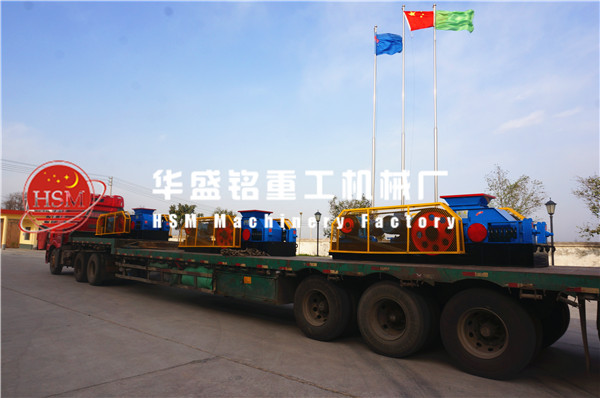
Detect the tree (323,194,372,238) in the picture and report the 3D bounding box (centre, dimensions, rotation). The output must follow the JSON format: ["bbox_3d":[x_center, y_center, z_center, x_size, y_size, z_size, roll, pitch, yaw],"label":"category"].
[{"bbox_3d":[2.768,1.957,22.221,3.000,4.454,3.000,-4,-9,42],"label":"tree"}]

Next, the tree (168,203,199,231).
[{"bbox_3d":[-8.653,2.524,29.148,2.300,4.495,2.300,4,-7,-16],"label":"tree"}]

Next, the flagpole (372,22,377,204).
[{"bbox_3d":[3.411,-2.290,18.230,0.150,12.000,0.150,-4,-9,42],"label":"flagpole"}]

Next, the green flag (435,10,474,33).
[{"bbox_3d":[6.568,-7.546,16.980,1.550,0.900,0.250,0,-7,16],"label":"green flag"}]

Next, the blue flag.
[{"bbox_3d":[4.082,-7.106,18.369,1.350,1.000,0.300,0,-7,12],"label":"blue flag"}]

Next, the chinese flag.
[{"bbox_3d":[5.282,-7.868,17.654,1.400,1.000,0.300,0,-7,17],"label":"chinese flag"}]

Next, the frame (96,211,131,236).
[{"bbox_3d":[-6.476,0.860,13.847,2.400,0.770,0.240,-5,-10,44],"label":"frame"}]

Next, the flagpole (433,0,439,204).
[{"bbox_3d":[5.544,-2.339,16.313,0.140,11.922,0.140,-1,-7,19],"label":"flagpole"}]

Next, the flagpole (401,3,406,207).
[{"bbox_3d":[4.444,-2.501,17.182,0.140,12.385,0.140,0,-7,14],"label":"flagpole"}]

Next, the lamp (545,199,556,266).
[{"bbox_3d":[8.982,1.705,14.188,0.420,3.500,0.420,-4,-9,42],"label":"lamp"}]

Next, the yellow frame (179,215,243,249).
[{"bbox_3d":[-2.226,0.812,9.787,2.318,0.752,0.220,-4,-9,42],"label":"yellow frame"}]

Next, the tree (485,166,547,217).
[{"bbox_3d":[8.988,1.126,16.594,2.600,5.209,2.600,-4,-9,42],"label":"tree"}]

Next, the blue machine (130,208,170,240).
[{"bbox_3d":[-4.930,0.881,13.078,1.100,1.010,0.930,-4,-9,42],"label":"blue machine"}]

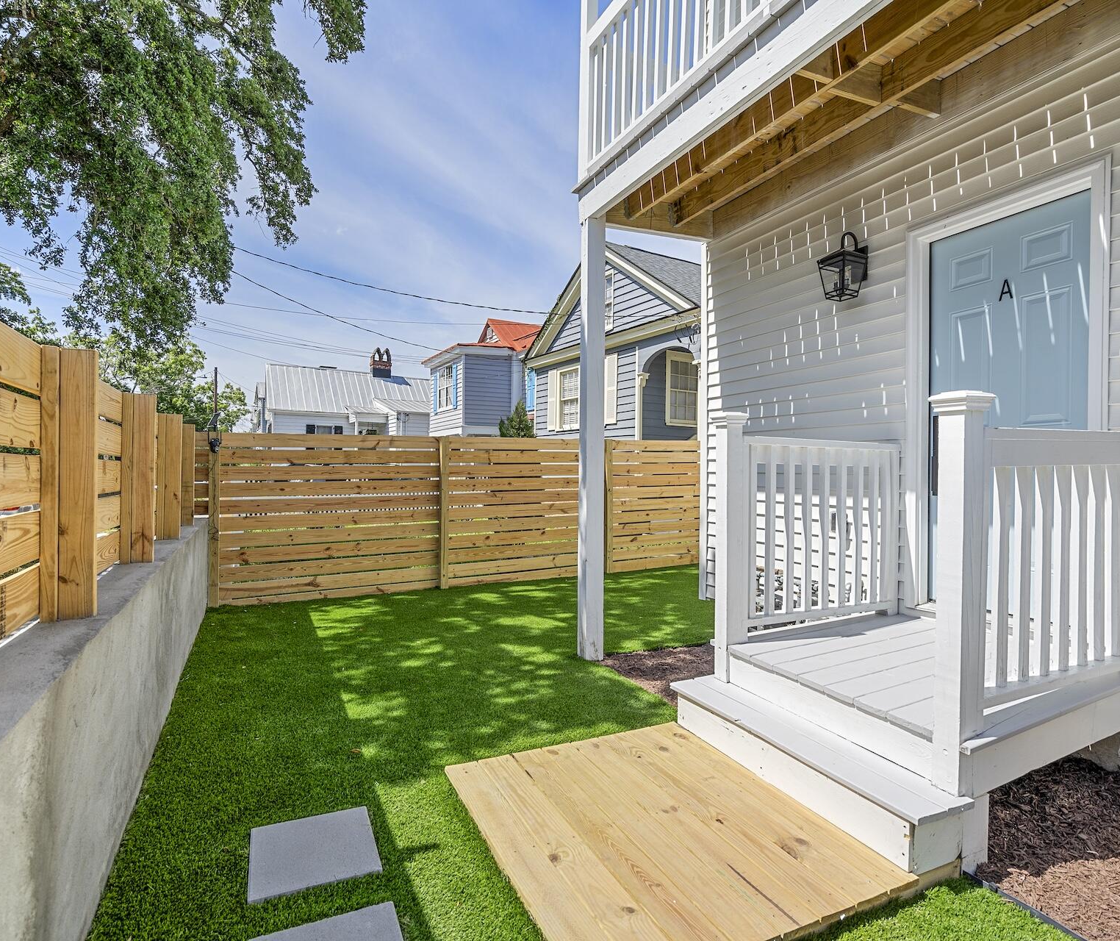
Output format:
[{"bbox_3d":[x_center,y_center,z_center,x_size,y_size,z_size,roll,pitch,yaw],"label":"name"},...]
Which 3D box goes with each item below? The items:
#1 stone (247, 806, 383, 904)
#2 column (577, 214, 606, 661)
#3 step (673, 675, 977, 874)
[{"bbox_3d":[-0.850,1.324,2.166,0.404,0.042,0.406,0,1,-25],"label":"stone"},{"bbox_3d":[0.245,-0.227,4.781,0.140,3.325,0.140,0,1,-25],"label":"column"},{"bbox_3d":[0.925,1.133,2.496,0.275,0.190,1.252,0,1,-25],"label":"step"}]

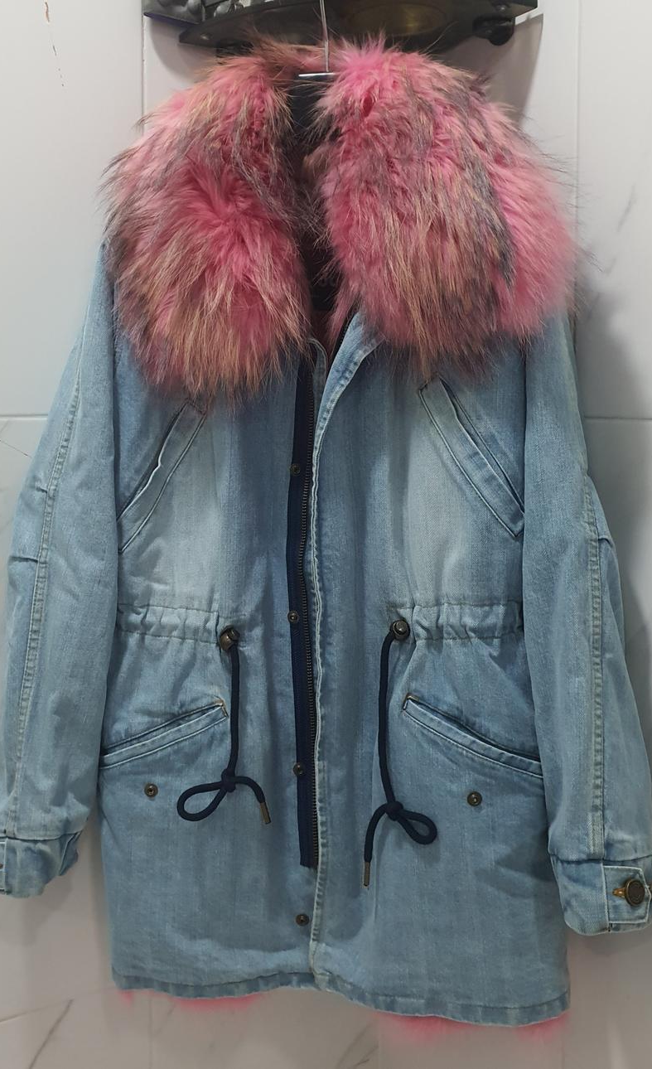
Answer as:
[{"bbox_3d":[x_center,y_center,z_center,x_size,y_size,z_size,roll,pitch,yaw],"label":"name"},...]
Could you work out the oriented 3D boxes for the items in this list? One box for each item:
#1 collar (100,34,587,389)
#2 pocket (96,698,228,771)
[{"bbox_3d":[0.012,-0.291,0.735,0.430,0.325,0.180,0,3,0],"label":"collar"},{"bbox_3d":[-0.144,0.178,0.710,0.118,0.063,0.025,1,3,8],"label":"pocket"}]

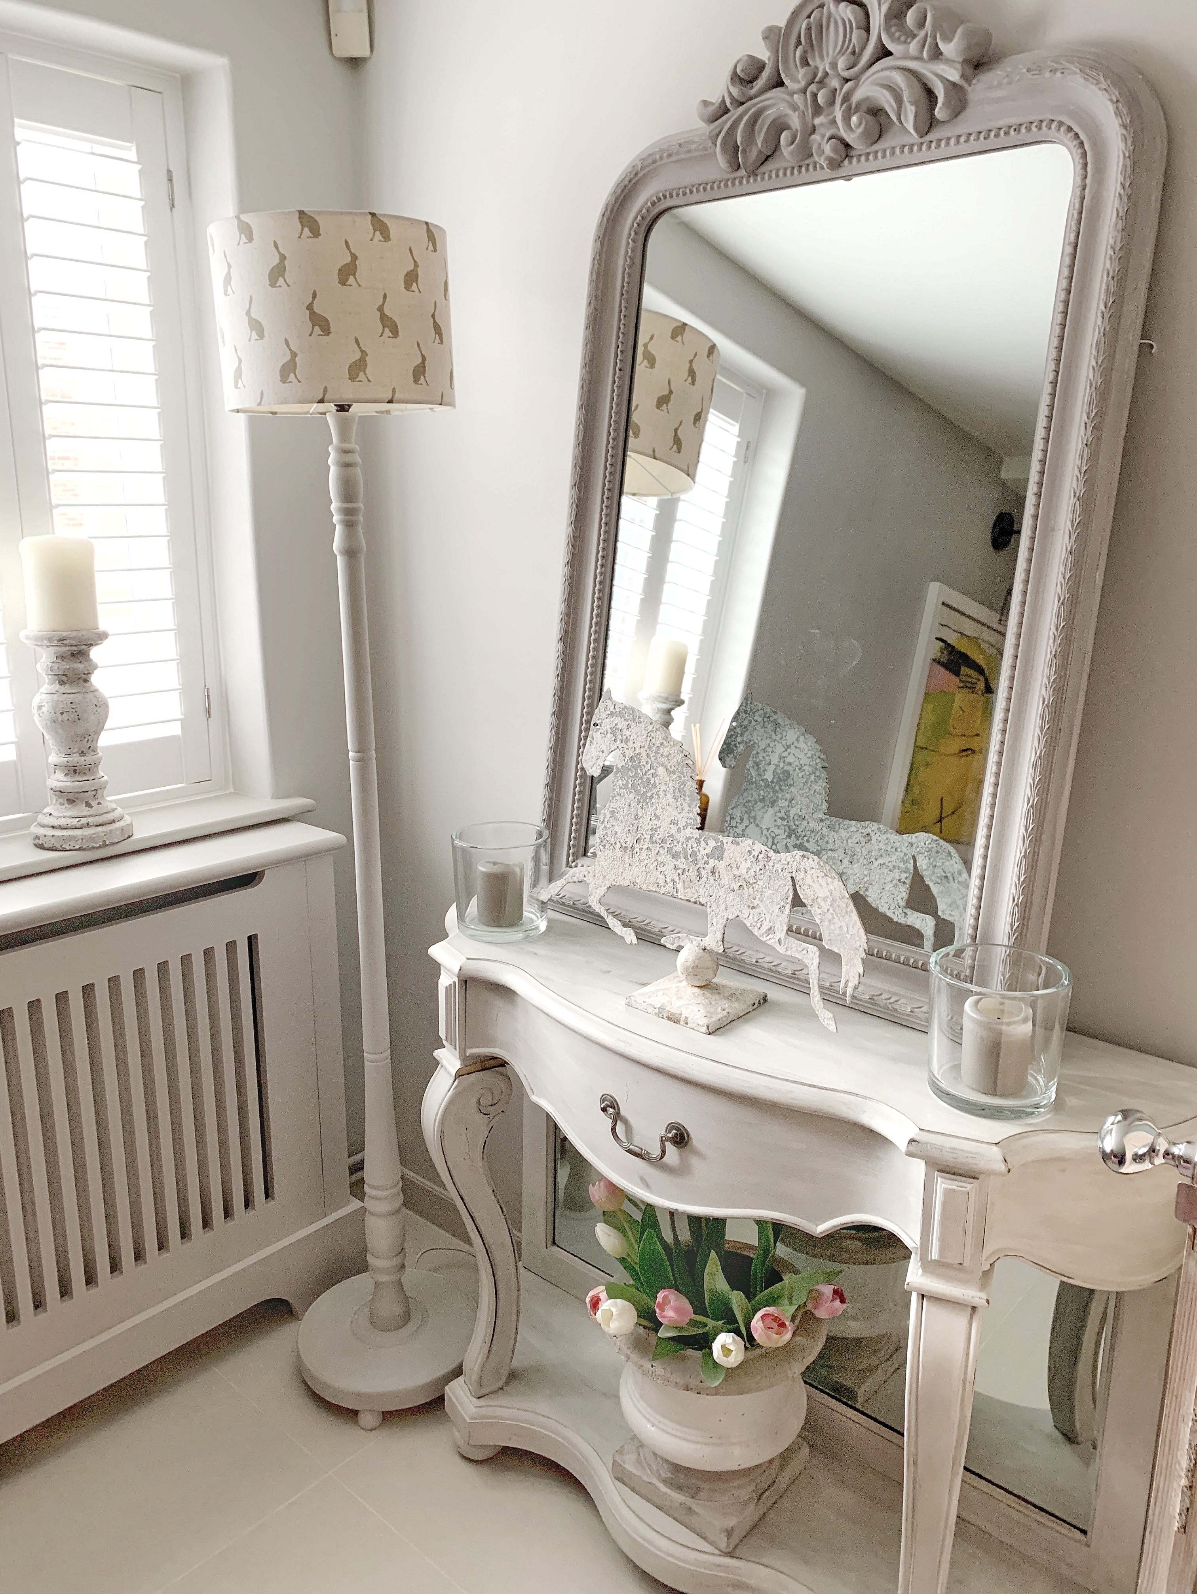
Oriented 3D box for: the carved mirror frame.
[{"bbox_3d":[0.245,-0.356,1.476,0.759,1.165,0.065,13,11,42],"label":"carved mirror frame"}]

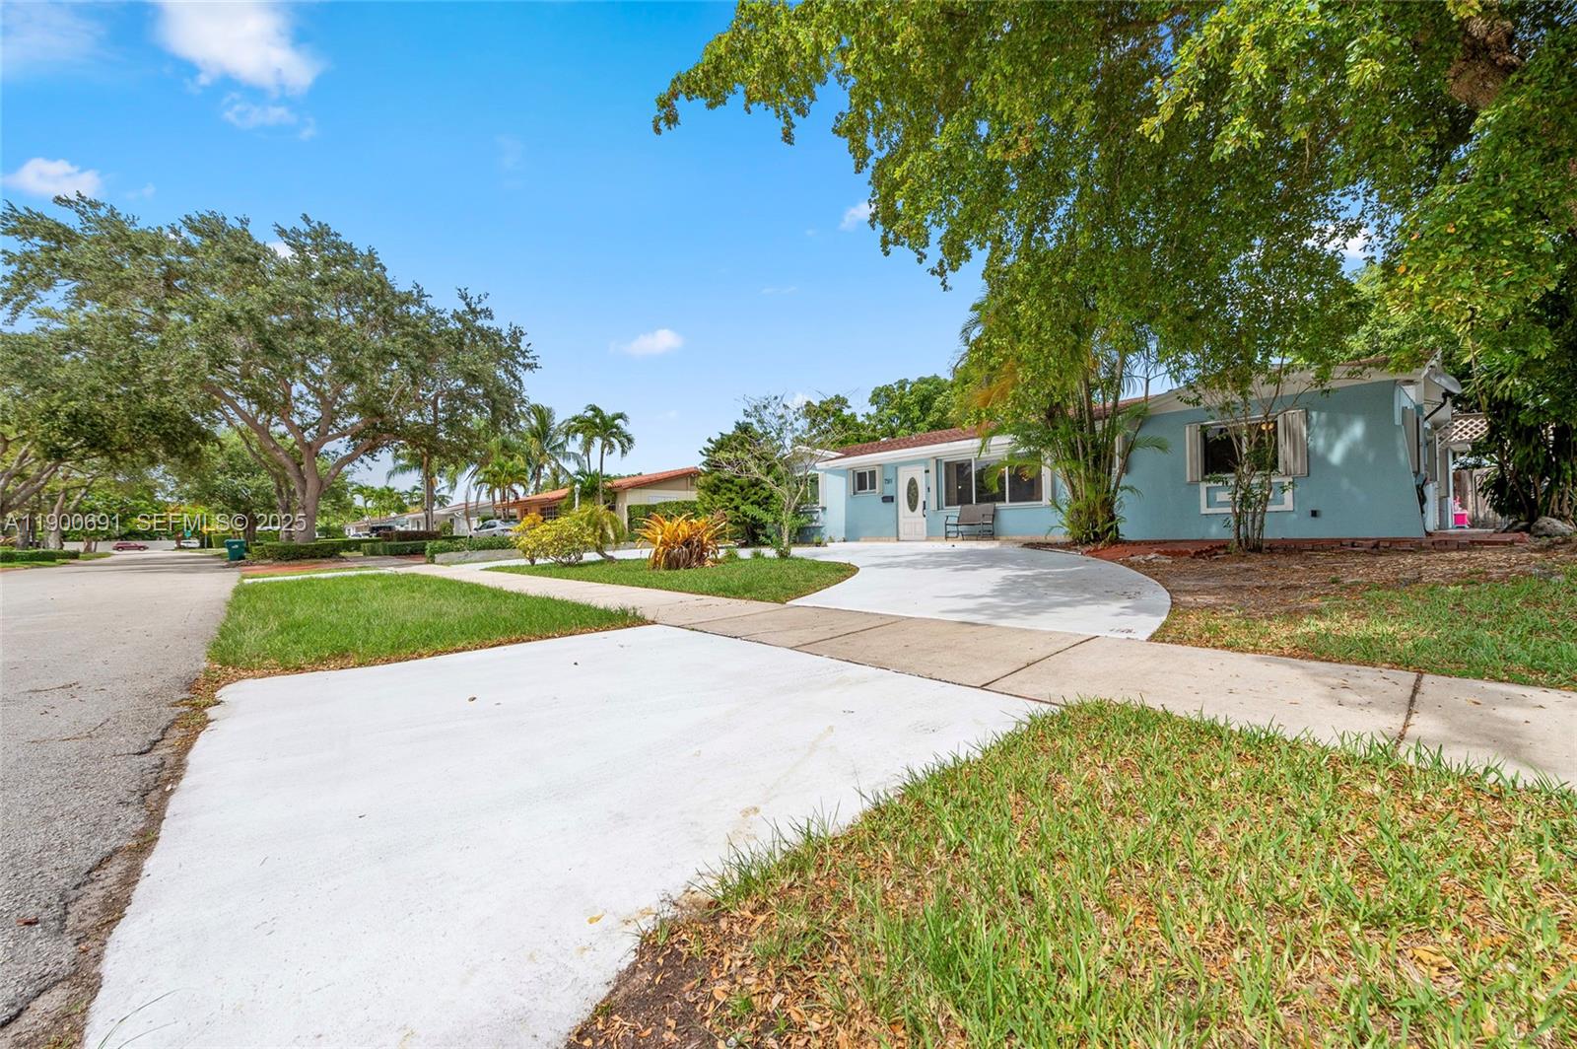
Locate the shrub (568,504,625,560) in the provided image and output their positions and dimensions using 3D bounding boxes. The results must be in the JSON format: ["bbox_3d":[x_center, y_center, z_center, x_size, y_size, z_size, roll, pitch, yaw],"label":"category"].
[{"bbox_3d":[-4.753,0.191,15.200,1.420,1.420,1.400,0,-1,-17],"label":"shrub"}]

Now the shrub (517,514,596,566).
[{"bbox_3d":[-5.525,0.371,14.500,1.850,1.210,1.500,0,-1,-21],"label":"shrub"}]

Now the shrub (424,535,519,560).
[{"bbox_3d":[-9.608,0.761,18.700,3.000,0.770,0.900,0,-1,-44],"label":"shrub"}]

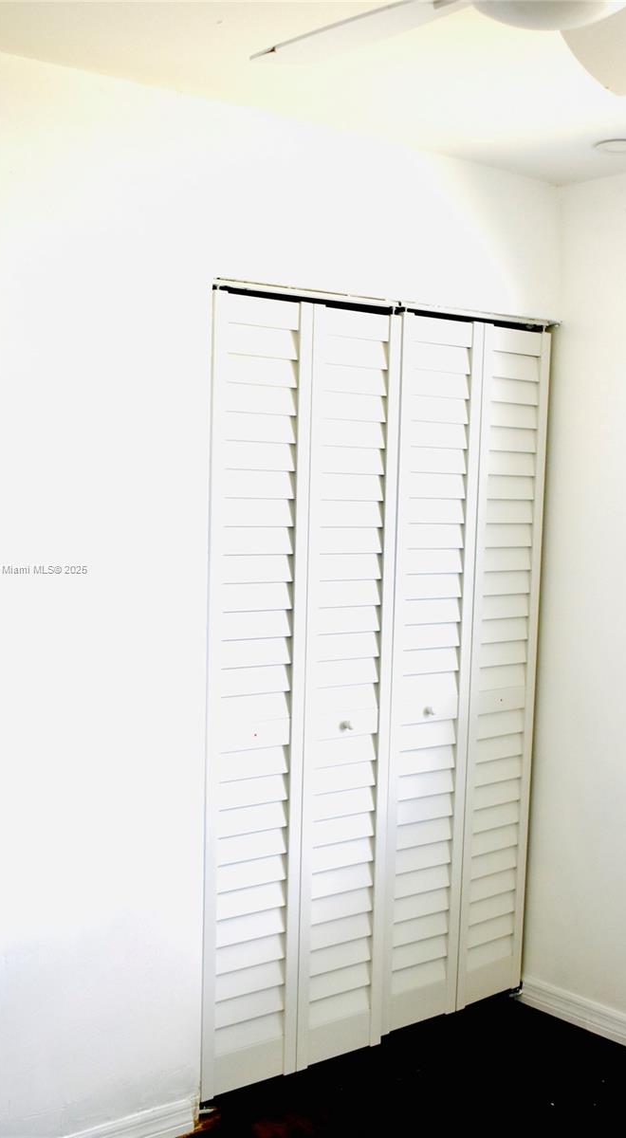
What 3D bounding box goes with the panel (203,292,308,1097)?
[{"bbox_3d":[-0.149,0.334,3.184,0.300,2.003,0.034,-2,6,-39],"label":"panel"}]

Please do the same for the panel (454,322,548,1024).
[{"bbox_3d":[0.557,0.300,3.758,0.300,2.003,0.034,-2,6,-39],"label":"panel"}]

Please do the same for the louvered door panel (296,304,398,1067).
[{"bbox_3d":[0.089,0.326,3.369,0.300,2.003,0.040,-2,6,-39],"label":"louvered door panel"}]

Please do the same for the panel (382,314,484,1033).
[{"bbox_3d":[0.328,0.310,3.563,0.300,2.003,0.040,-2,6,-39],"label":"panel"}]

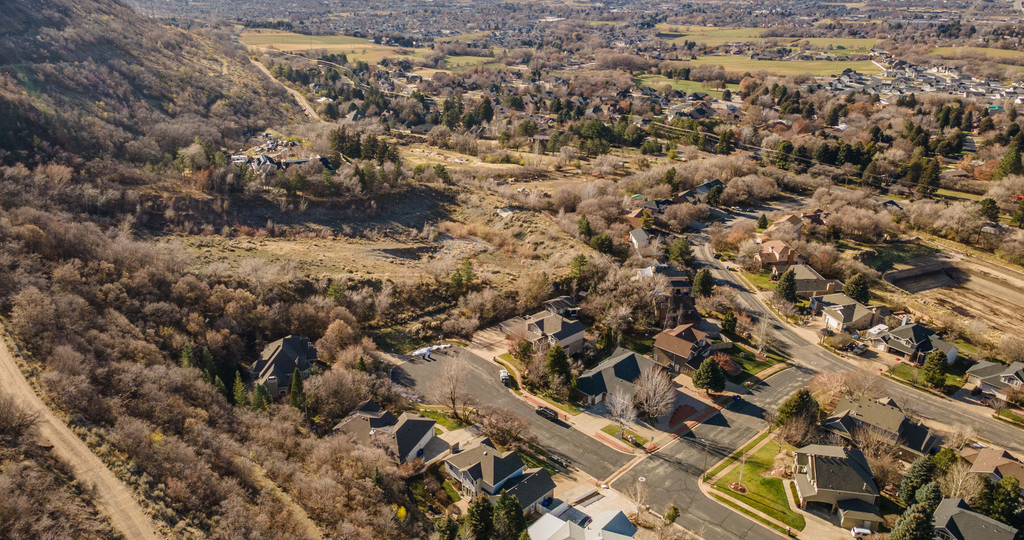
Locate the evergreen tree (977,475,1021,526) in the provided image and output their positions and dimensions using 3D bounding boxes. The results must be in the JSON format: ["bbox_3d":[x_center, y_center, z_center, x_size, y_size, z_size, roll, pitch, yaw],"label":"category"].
[{"bbox_3d":[95.450,44.930,139.020,6.650,11.690,6.650,0,24,0],"label":"evergreen tree"}]

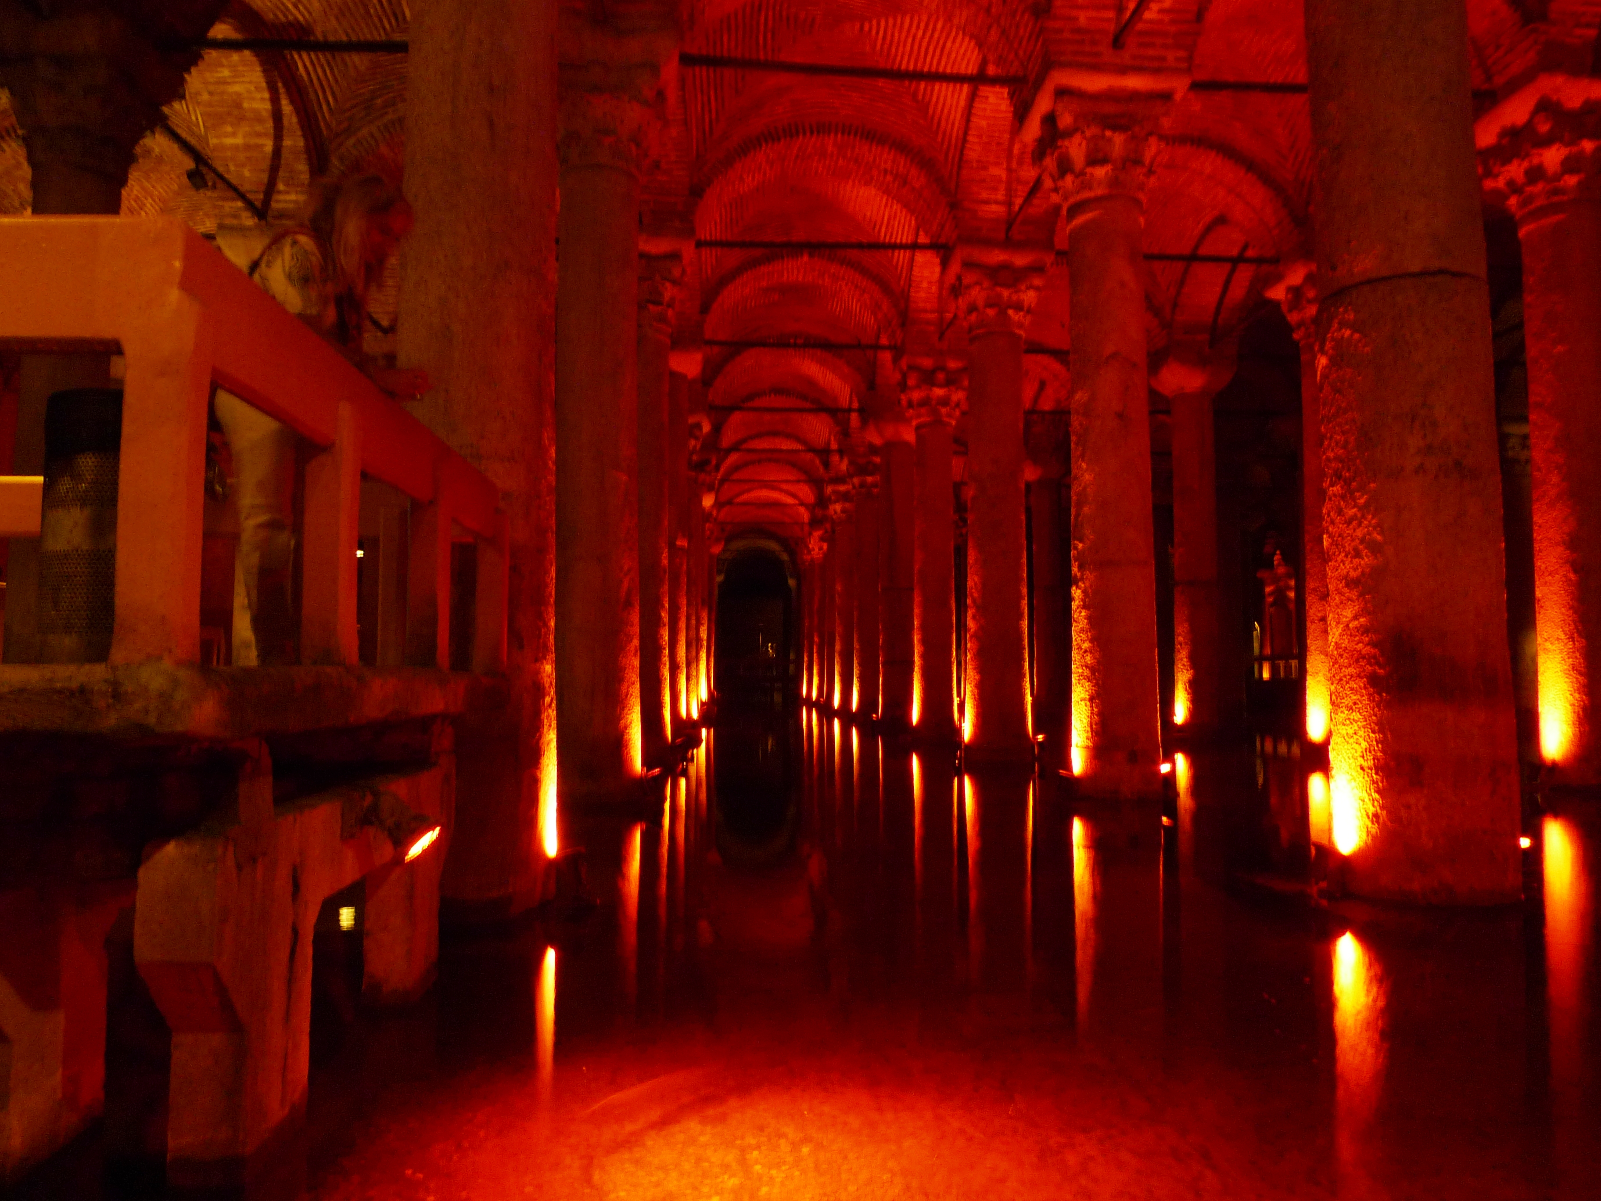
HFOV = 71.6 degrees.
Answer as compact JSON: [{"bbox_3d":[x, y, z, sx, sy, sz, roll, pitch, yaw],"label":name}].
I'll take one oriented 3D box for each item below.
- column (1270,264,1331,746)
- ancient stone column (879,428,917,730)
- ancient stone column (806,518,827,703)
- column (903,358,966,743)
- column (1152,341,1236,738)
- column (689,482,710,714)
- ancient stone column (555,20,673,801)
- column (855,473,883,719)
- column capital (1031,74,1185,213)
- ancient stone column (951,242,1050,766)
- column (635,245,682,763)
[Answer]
[{"bbox_3d":[7.701,-1.286,16.163,1.100,6.980,1.100,0,-4,-3],"label":"column"},{"bbox_3d":[2.214,-0.499,25.392,1.080,6.710,1.080,0,-4,-3],"label":"ancient stone column"},{"bbox_3d":[0.981,0.527,44.407,1.080,7.210,1.080,0,-4,-3],"label":"ancient stone column"},{"bbox_3d":[2.467,-0.955,20.648,1.080,6.990,1.080,0,-4,-3],"label":"column"},{"bbox_3d":[7.408,-1.135,20.925,1.060,7.320,1.060,0,-4,-3],"label":"column"},{"bbox_3d":[-3.289,-0.057,34.537,1.080,7.120,1.080,0,-4,-3],"label":"column"},{"bbox_3d":[-1.934,-1.738,10.785,1.250,7.290,1.250,0,-4,-3],"label":"ancient stone column"},{"bbox_3d":[1.879,-0.102,30.135,1.080,6.550,1.080,0,-4,-3],"label":"column"},{"bbox_3d":[3.075,-4.488,11.343,1.220,1.130,1.220,0,-4,-3],"label":"column capital"},{"bbox_3d":[2.778,-1.363,15.905,1.100,7.160,1.100,0,-4,-3],"label":"ancient stone column"},{"bbox_3d":[-2.269,-1.266,15.523,1.150,6.990,1.150,0,-4,-3],"label":"column"}]

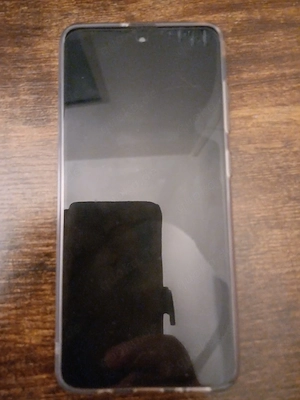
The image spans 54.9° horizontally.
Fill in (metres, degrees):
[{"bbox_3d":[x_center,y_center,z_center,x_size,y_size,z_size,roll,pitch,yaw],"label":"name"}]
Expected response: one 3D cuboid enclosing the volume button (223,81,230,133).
[{"bbox_3d":[0.035,-0.042,0.132,0.002,0.003,0.024,-1,85,0],"label":"volume button"}]

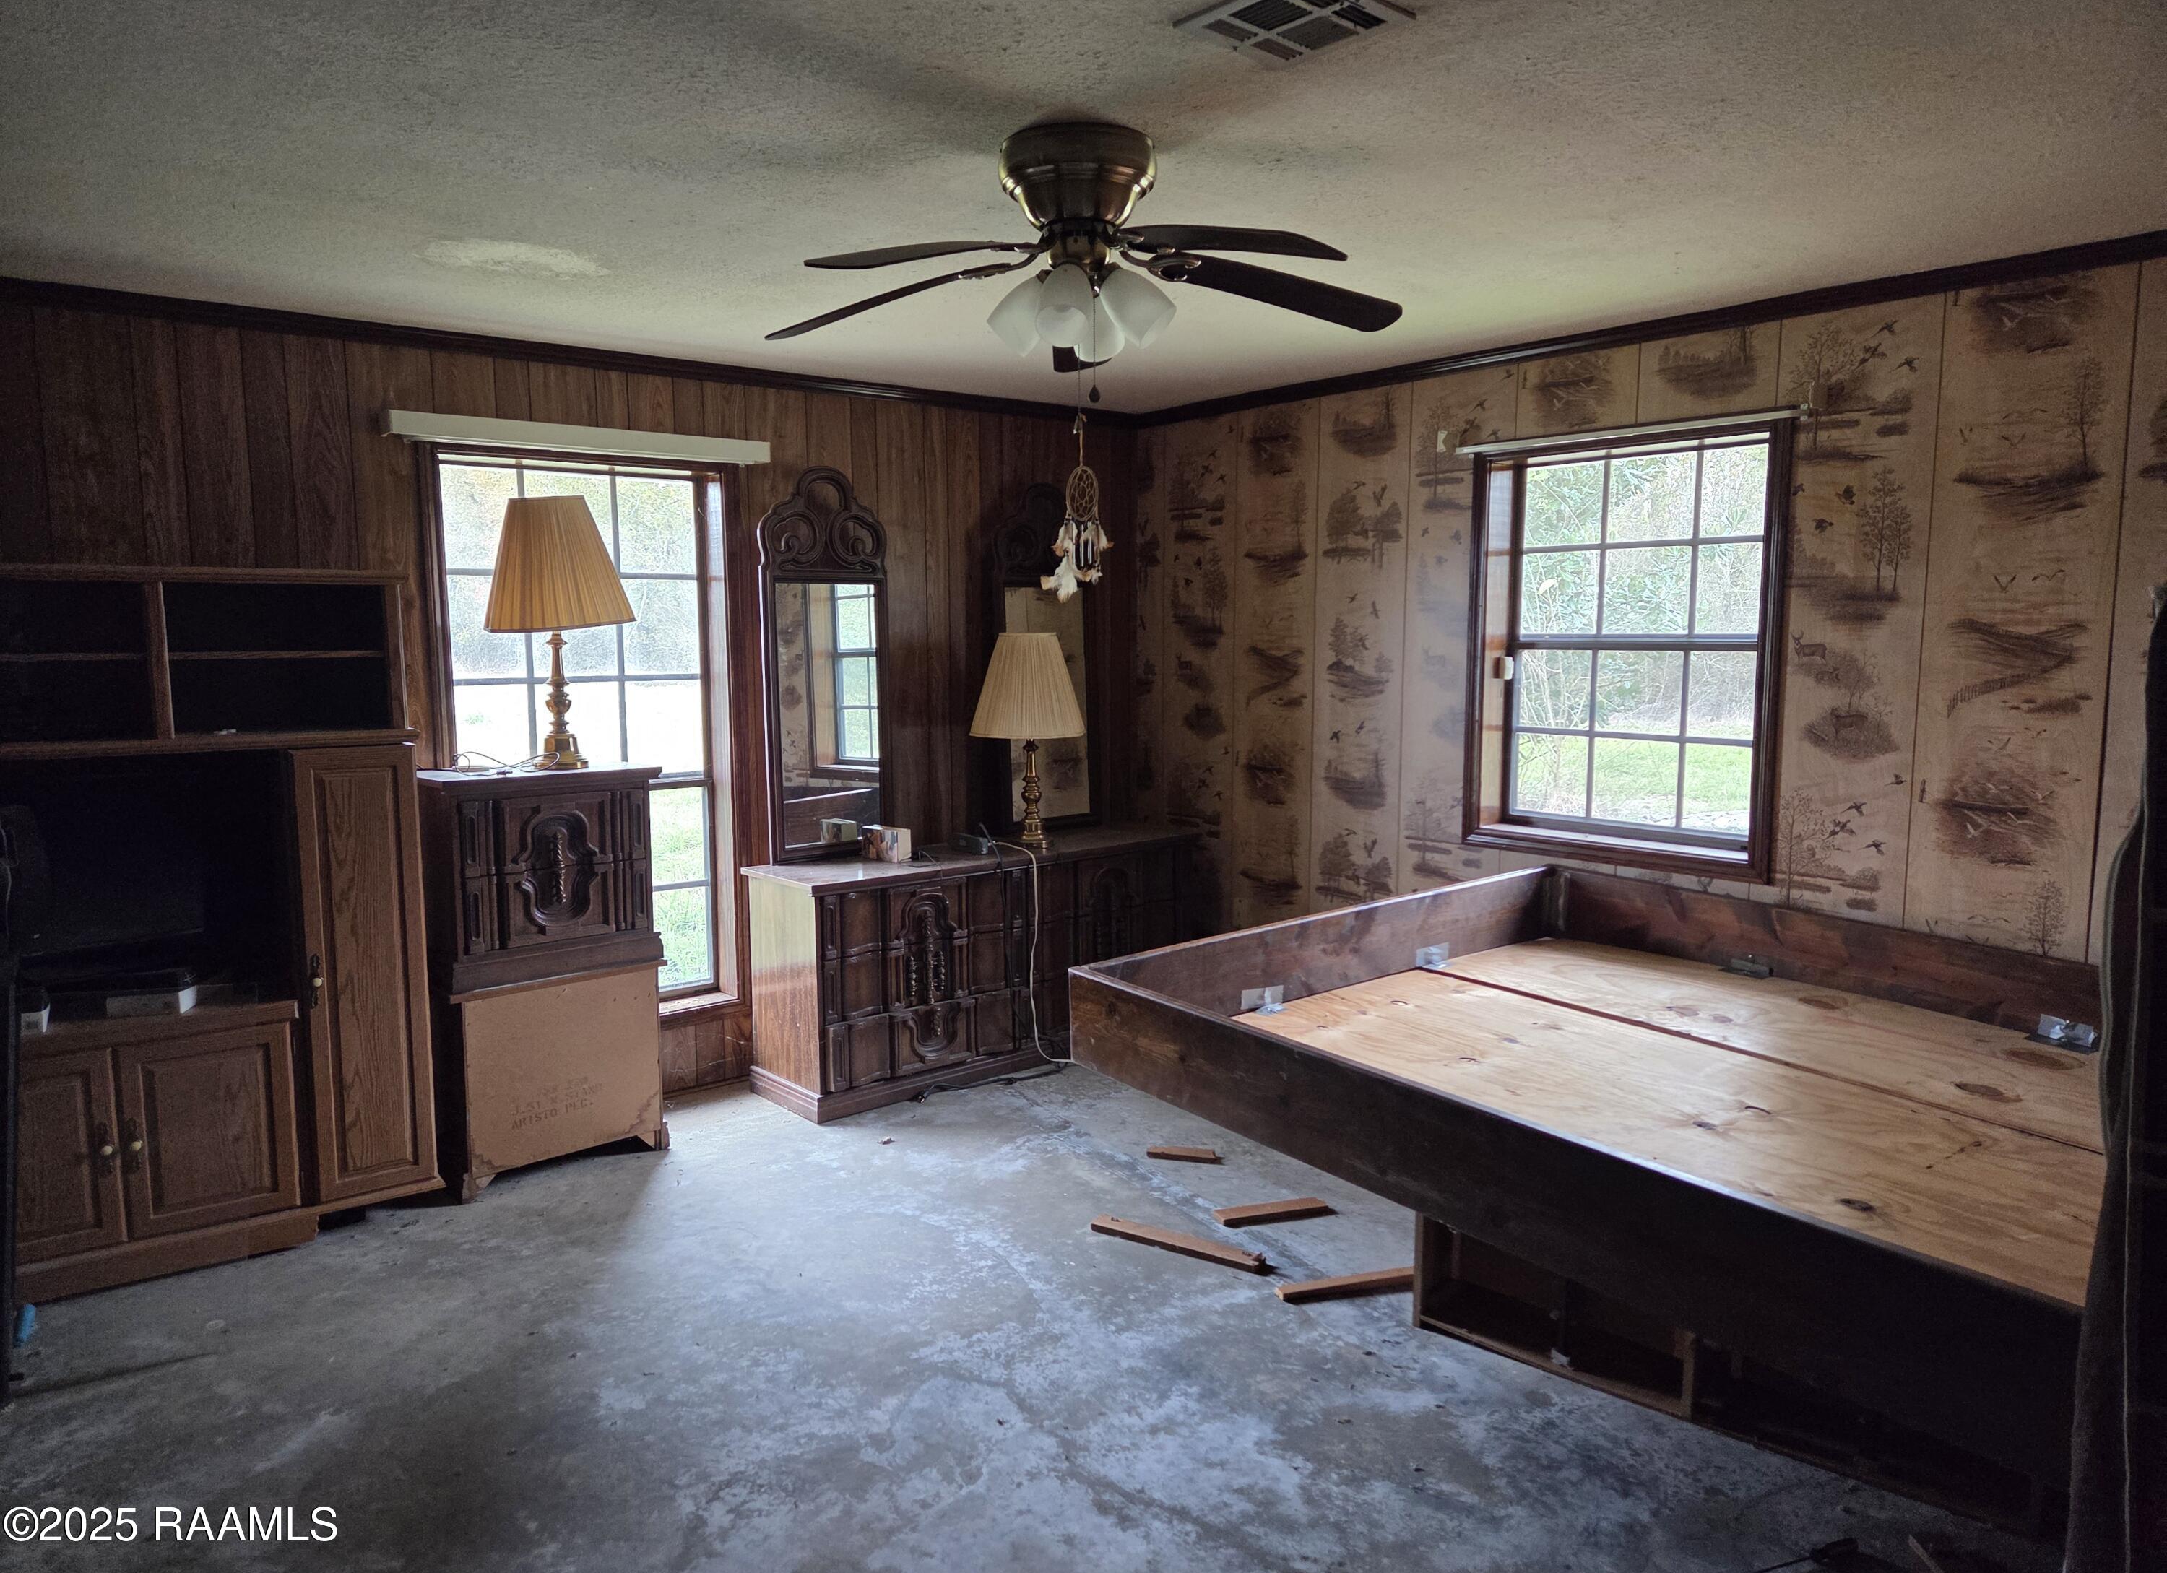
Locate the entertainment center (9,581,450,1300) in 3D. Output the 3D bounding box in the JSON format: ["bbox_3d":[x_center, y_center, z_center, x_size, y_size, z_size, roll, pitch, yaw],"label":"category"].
[{"bbox_3d":[-2.328,0.326,3.666,1.130,1.720,0.470,-5,8,-38],"label":"entertainment center"}]

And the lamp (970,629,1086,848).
[{"bbox_3d":[-0.186,-0.167,5.281,0.420,0.799,0.420,0,6,0],"label":"lamp"}]

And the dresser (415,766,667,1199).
[{"bbox_3d":[-1.603,0.531,4.276,0.630,1.175,0.410,-5,8,-38],"label":"dresser"}]

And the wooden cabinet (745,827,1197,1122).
[{"bbox_3d":[-0.338,0.618,5.323,1.760,0.767,0.455,-6,8,-41],"label":"wooden cabinet"}]

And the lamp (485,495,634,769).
[{"bbox_3d":[-1.550,-0.446,4.203,0.440,0.787,0.440,-5,8,-38],"label":"lamp"}]

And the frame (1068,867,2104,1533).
[{"bbox_3d":[1.380,0.840,2.972,1.935,0.845,2.210,-5,8,-38],"label":"frame"}]

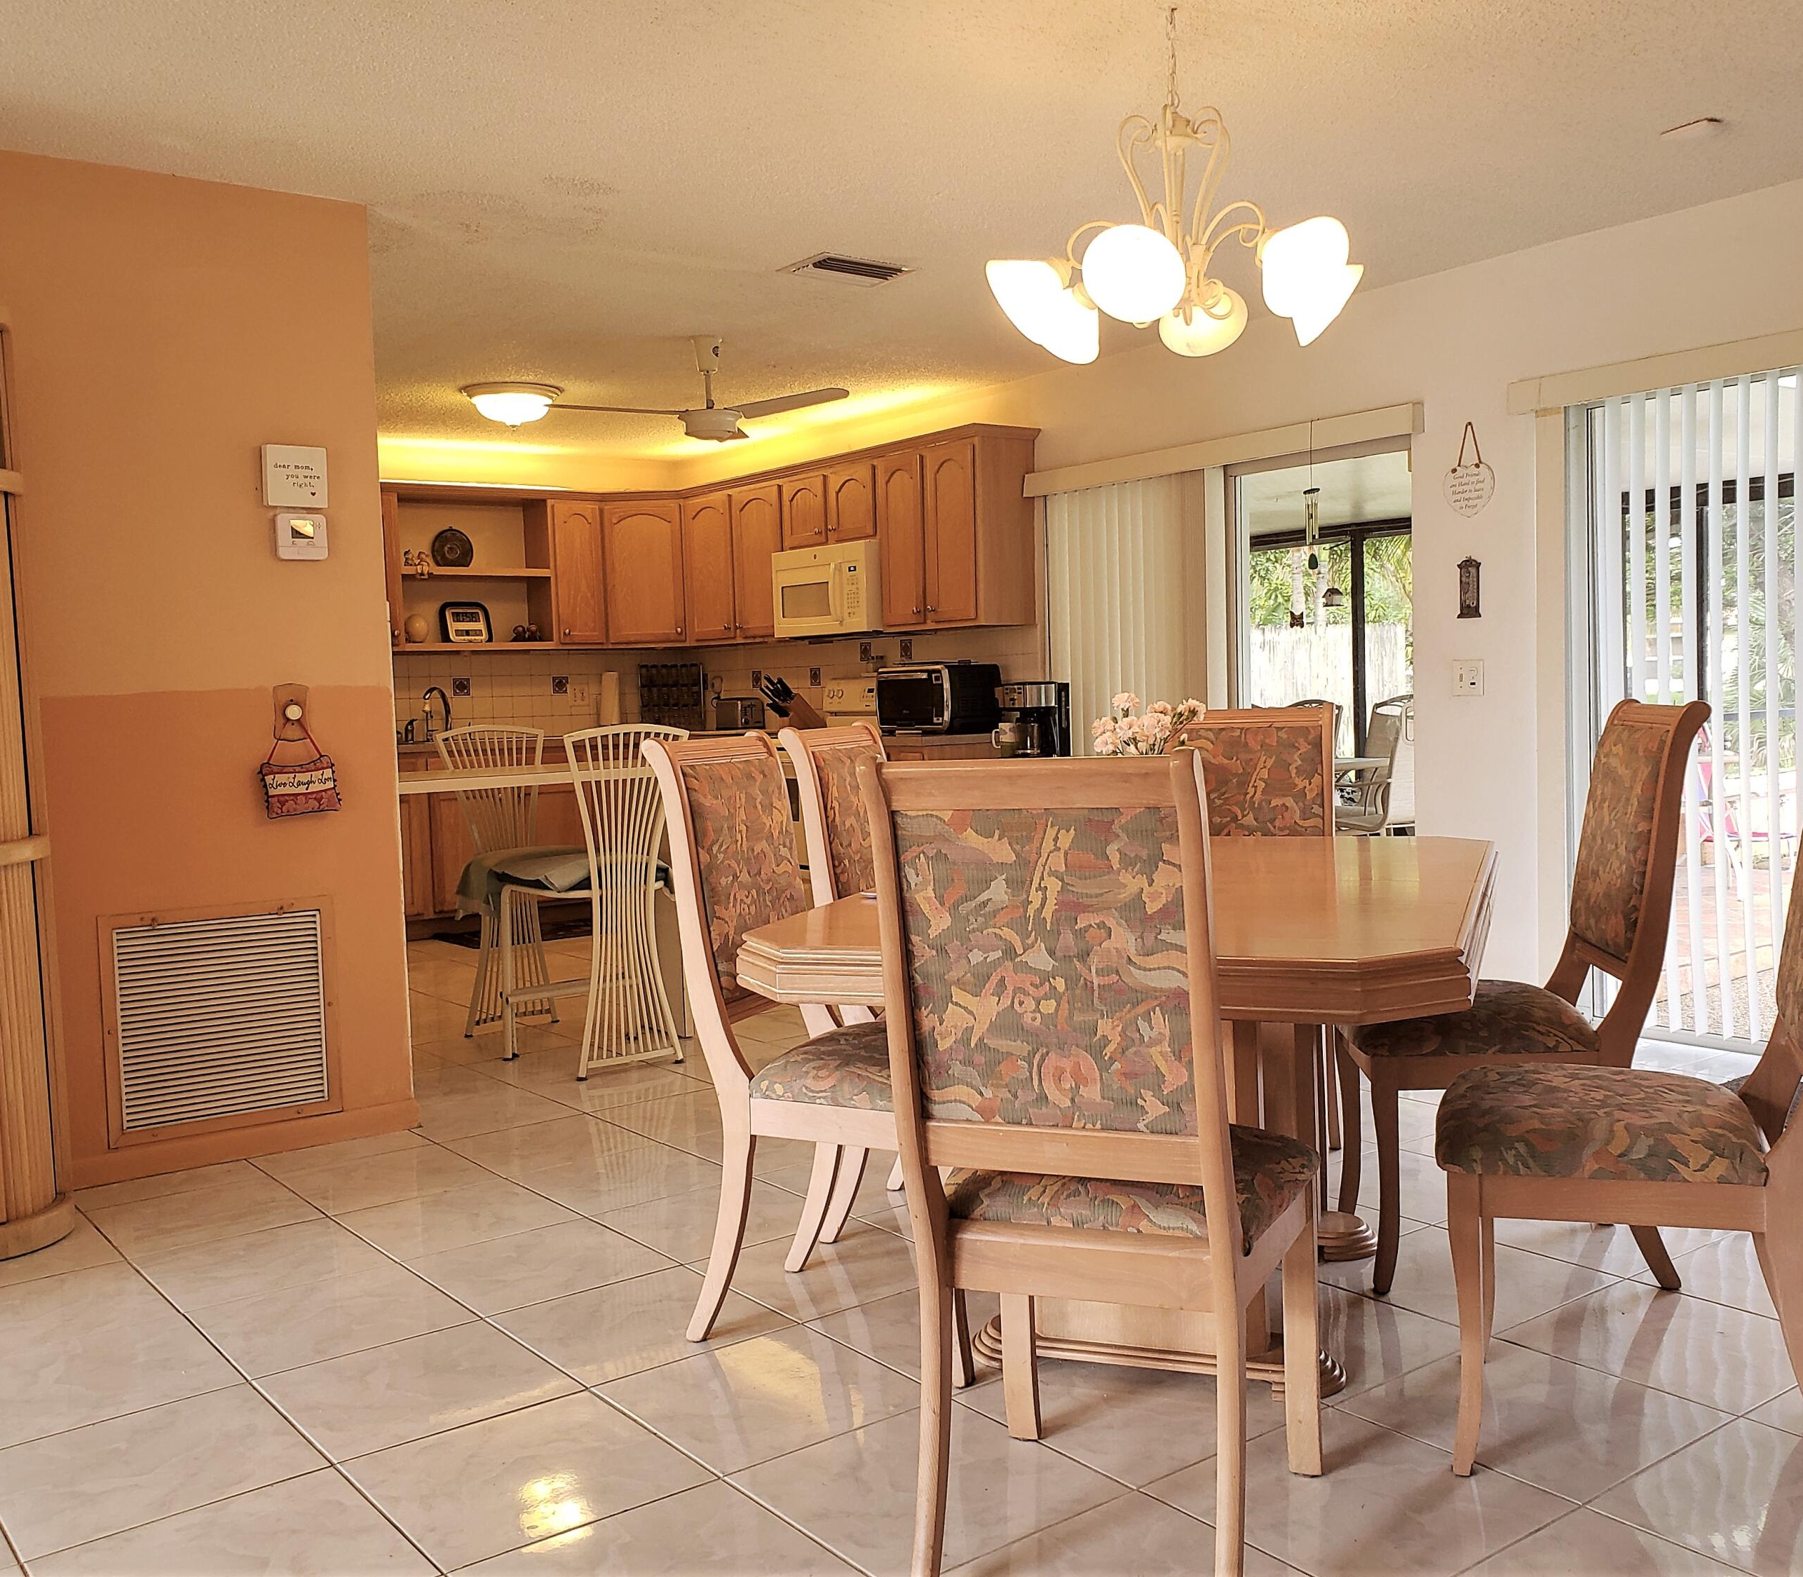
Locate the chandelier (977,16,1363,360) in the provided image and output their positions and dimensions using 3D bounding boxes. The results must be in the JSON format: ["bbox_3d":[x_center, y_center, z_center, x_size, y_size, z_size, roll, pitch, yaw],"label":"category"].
[{"bbox_3d":[0.541,-1.184,3.097,0.710,0.670,0.710,-1,4,10],"label":"chandelier"}]

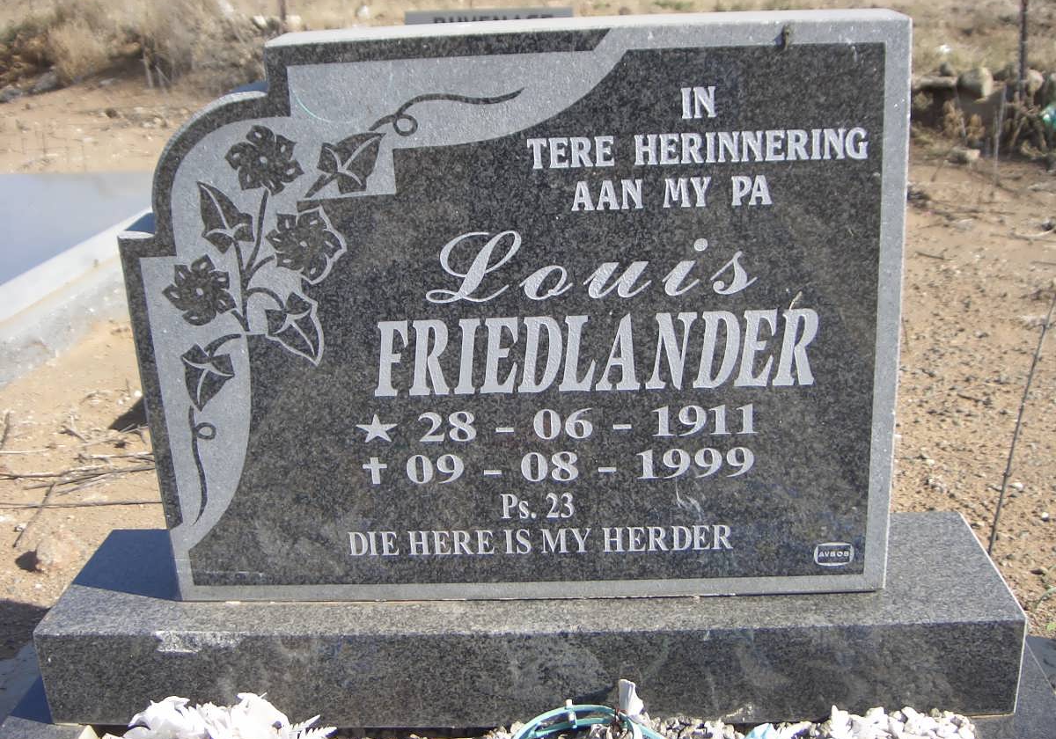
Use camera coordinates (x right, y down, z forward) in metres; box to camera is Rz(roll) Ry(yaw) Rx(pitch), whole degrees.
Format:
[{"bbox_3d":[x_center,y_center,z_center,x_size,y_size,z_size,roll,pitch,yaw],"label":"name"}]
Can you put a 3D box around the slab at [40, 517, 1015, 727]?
[{"bbox_3d":[-0.003,0.250,1.211,0.920,0.102,0.206,-2,20,3],"label":"slab"}]

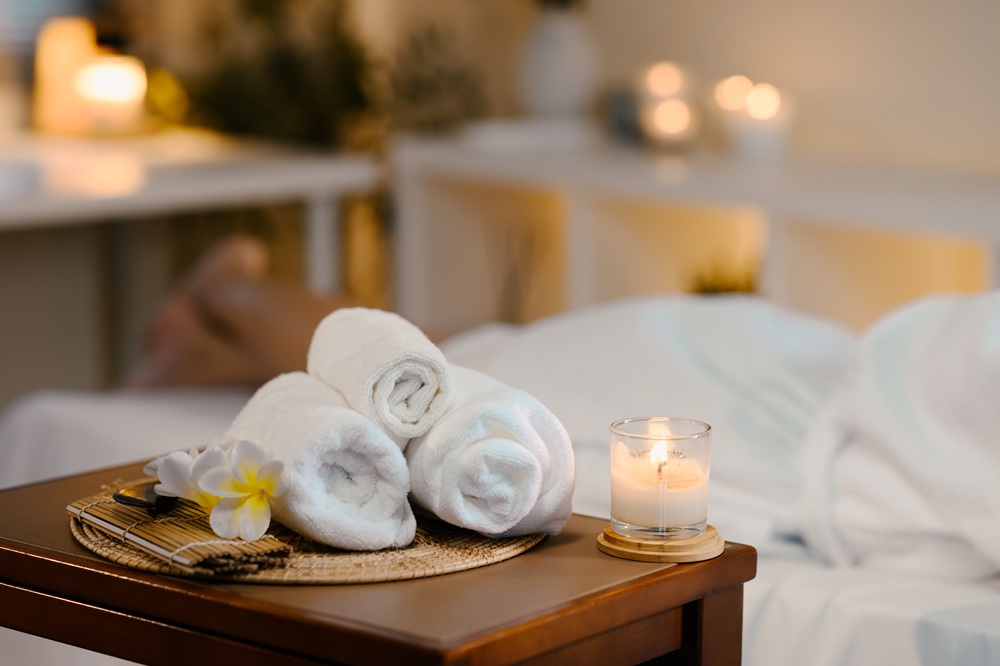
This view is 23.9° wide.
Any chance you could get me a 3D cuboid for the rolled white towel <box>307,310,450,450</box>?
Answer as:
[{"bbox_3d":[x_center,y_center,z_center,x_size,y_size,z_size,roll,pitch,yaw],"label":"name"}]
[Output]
[{"bbox_3d":[-0.090,0.032,1.798,0.076,0.076,0.153,-3,11,-18],"label":"rolled white towel"}]

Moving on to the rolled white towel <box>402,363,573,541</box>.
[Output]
[{"bbox_3d":[-0.029,0.083,1.830,0.111,0.109,0.178,-5,11,-29],"label":"rolled white towel"}]

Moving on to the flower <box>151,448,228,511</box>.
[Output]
[{"bbox_3d":[-0.220,0.107,1.712,0.070,0.056,0.042,-1,-17,-6],"label":"flower"}]

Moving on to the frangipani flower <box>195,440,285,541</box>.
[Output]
[{"bbox_3d":[-0.182,0.112,1.672,0.062,0.070,0.032,3,-9,17],"label":"frangipani flower"}]

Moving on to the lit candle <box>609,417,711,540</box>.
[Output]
[{"bbox_3d":[0.117,0.108,1.761,0.076,0.076,0.076,0,9,0],"label":"lit candle"}]

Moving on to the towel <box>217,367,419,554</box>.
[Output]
[{"bbox_3d":[-0.141,0.092,1.787,0.103,0.103,0.169,-4,10,-23],"label":"towel"}]

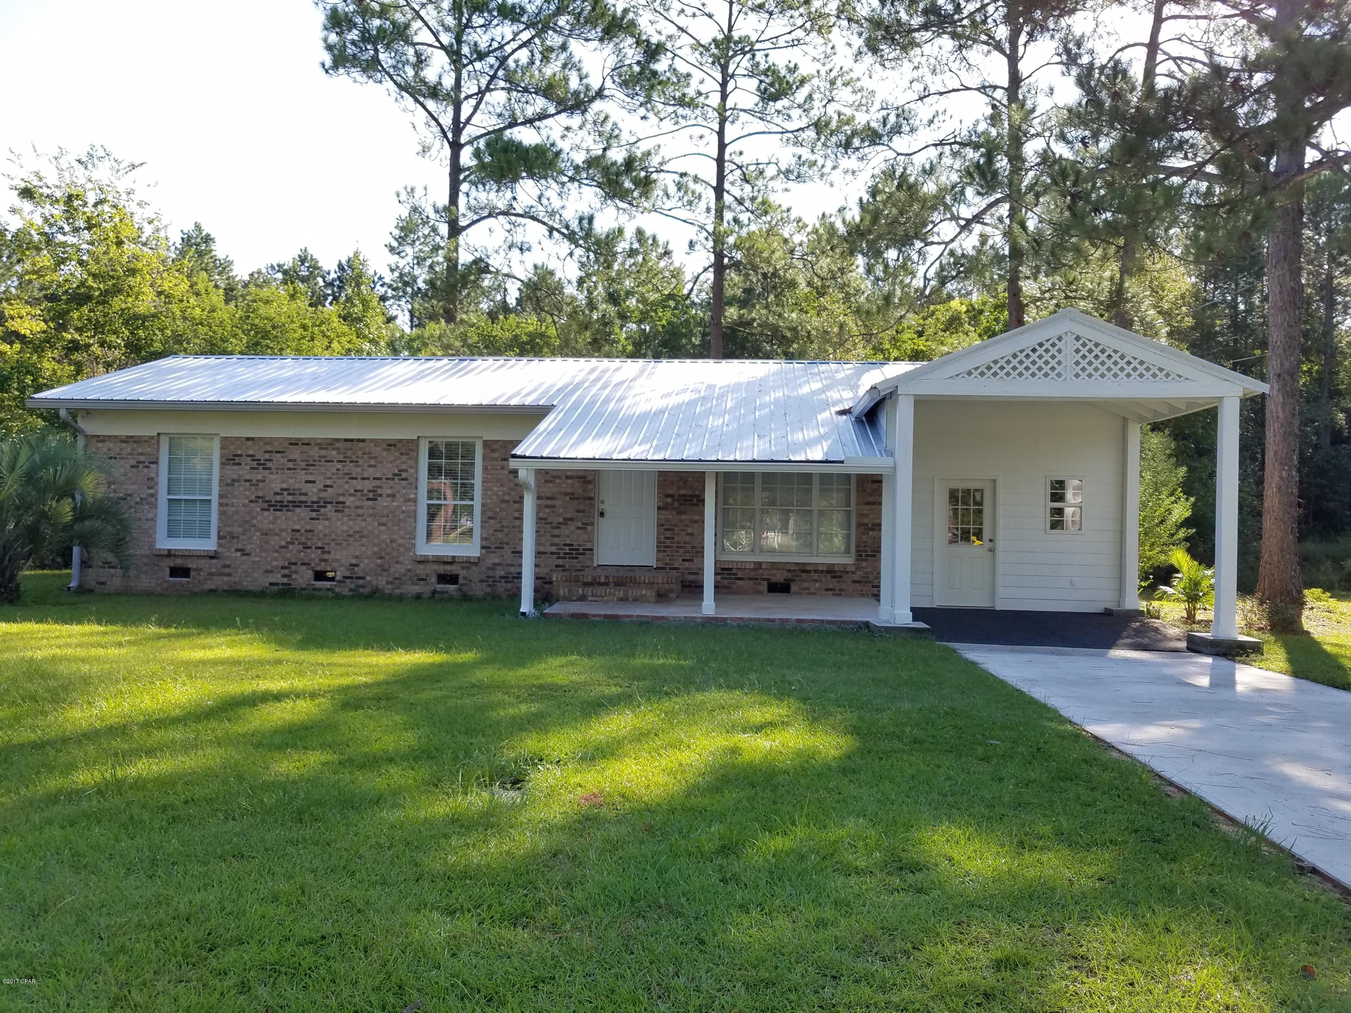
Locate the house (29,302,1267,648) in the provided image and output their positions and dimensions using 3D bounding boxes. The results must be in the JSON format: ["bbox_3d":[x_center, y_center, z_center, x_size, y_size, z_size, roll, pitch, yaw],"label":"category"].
[{"bbox_3d":[-1.391,-0.653,18.376,18.120,4.530,10.800,1,-1,4],"label":"house"}]

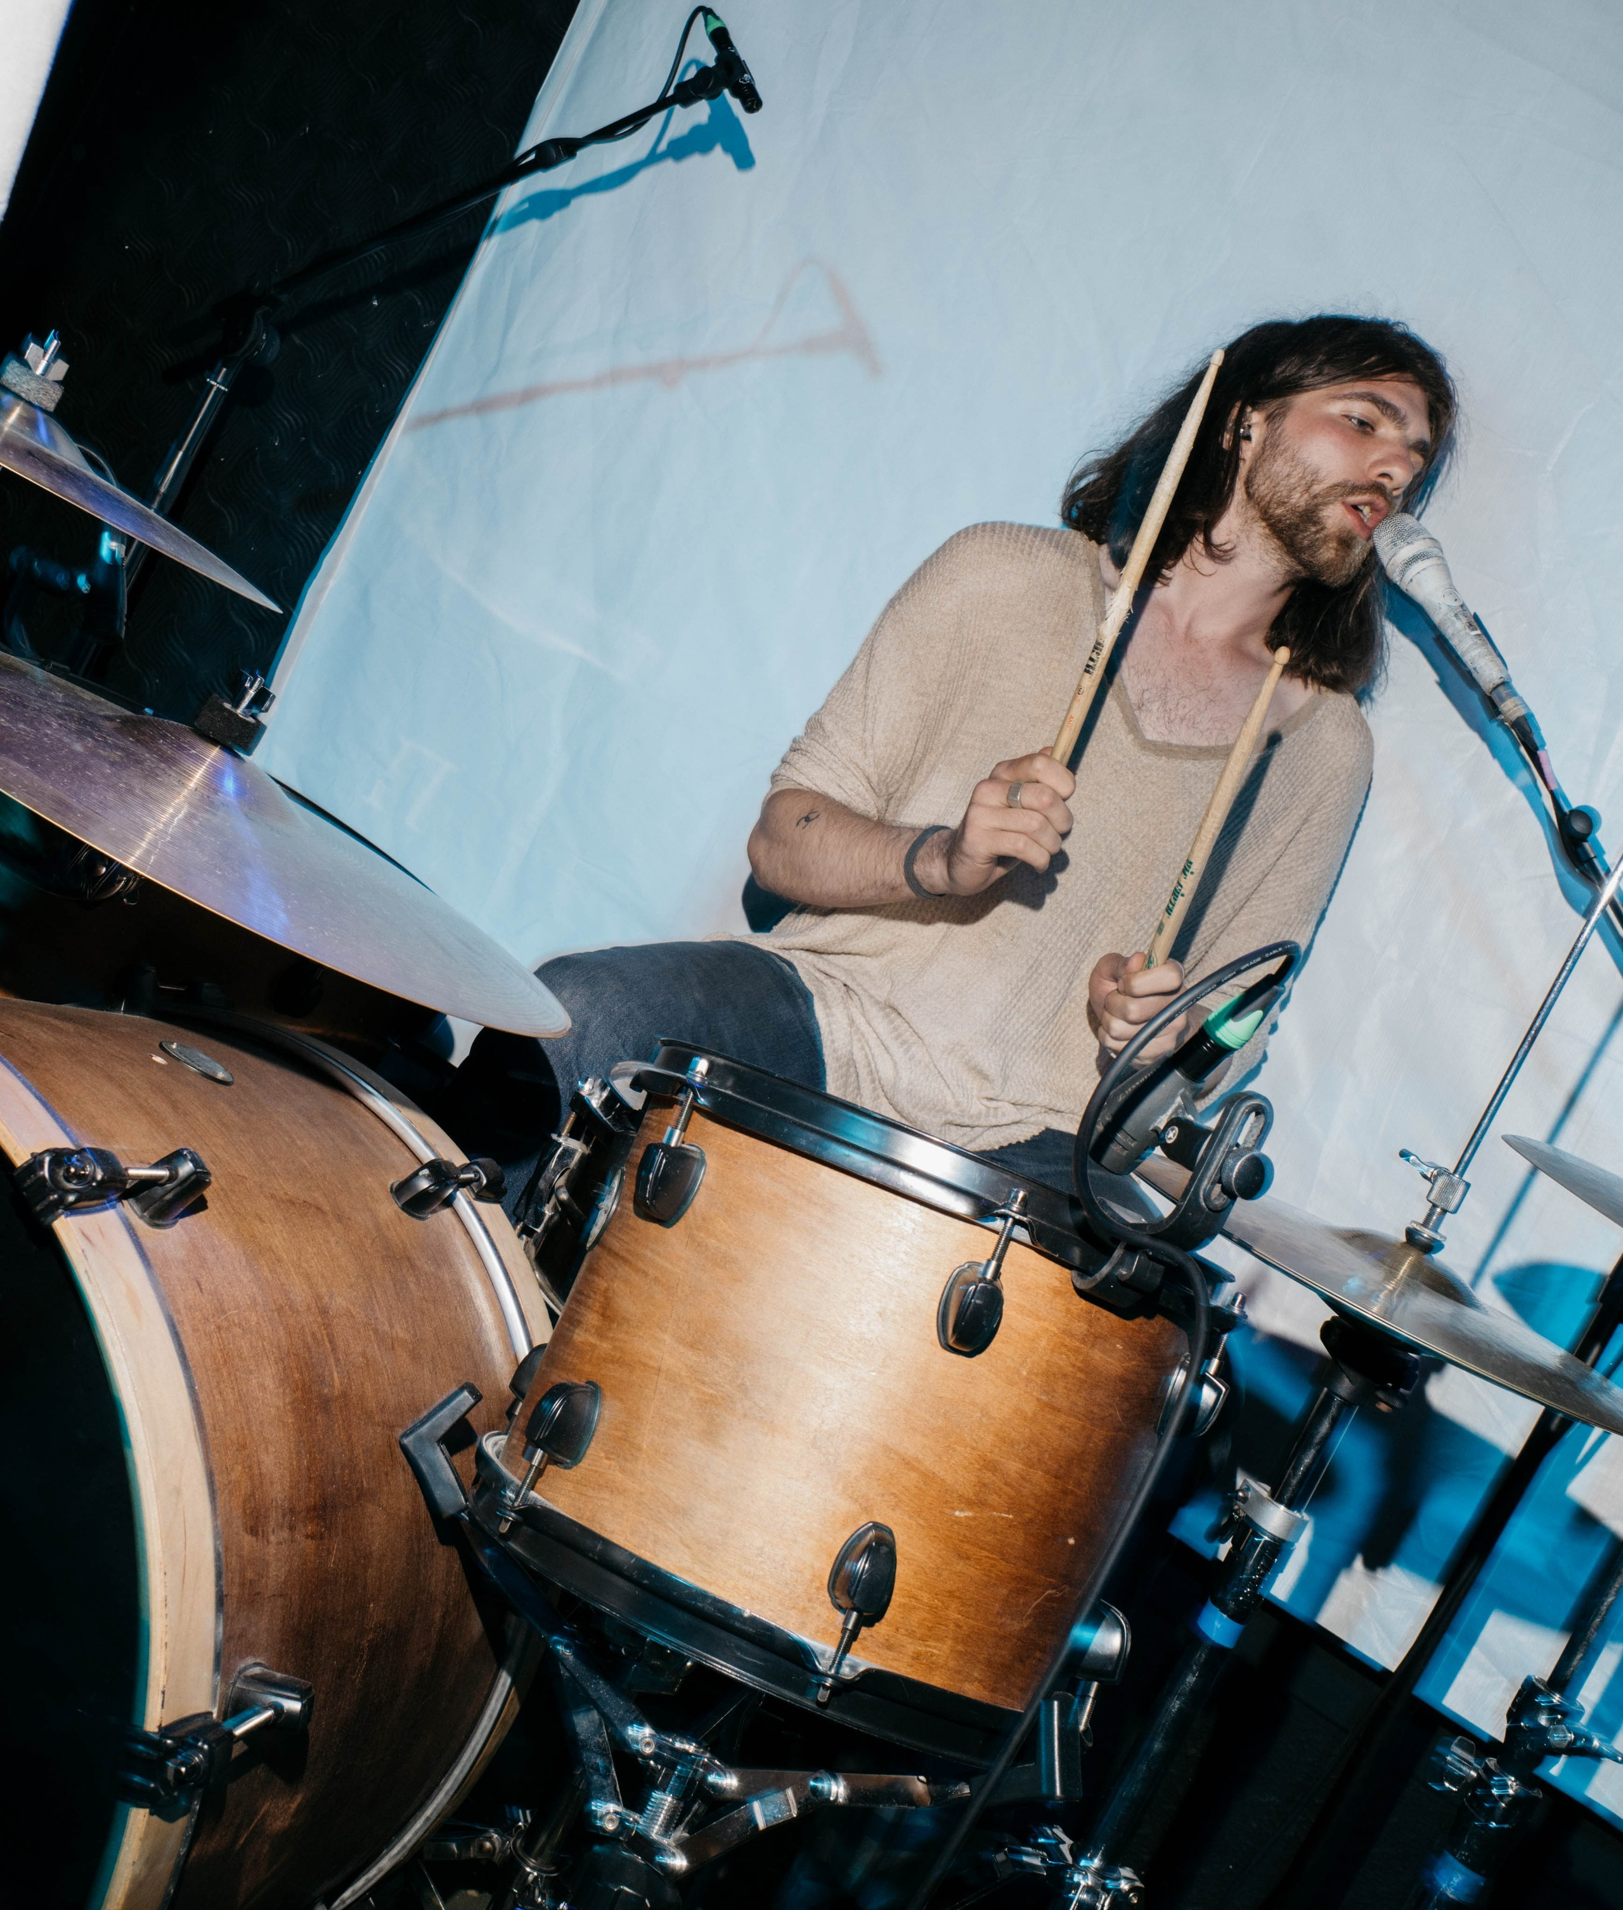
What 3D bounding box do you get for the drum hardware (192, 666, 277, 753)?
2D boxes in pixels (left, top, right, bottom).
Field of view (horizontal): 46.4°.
[{"bbox_3d":[-0.334,-0.144,1.100,0.036,0.044,0.036,29,4,0],"label":"drum hardware"}]

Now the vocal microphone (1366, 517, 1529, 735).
[{"bbox_3d":[0.507,-0.266,1.490,0.185,0.050,0.050,64,0,16],"label":"vocal microphone"}]

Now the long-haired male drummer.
[{"bbox_3d":[0.050,0.045,1.460,0.630,1.340,0.670,26,4,0],"label":"long-haired male drummer"}]

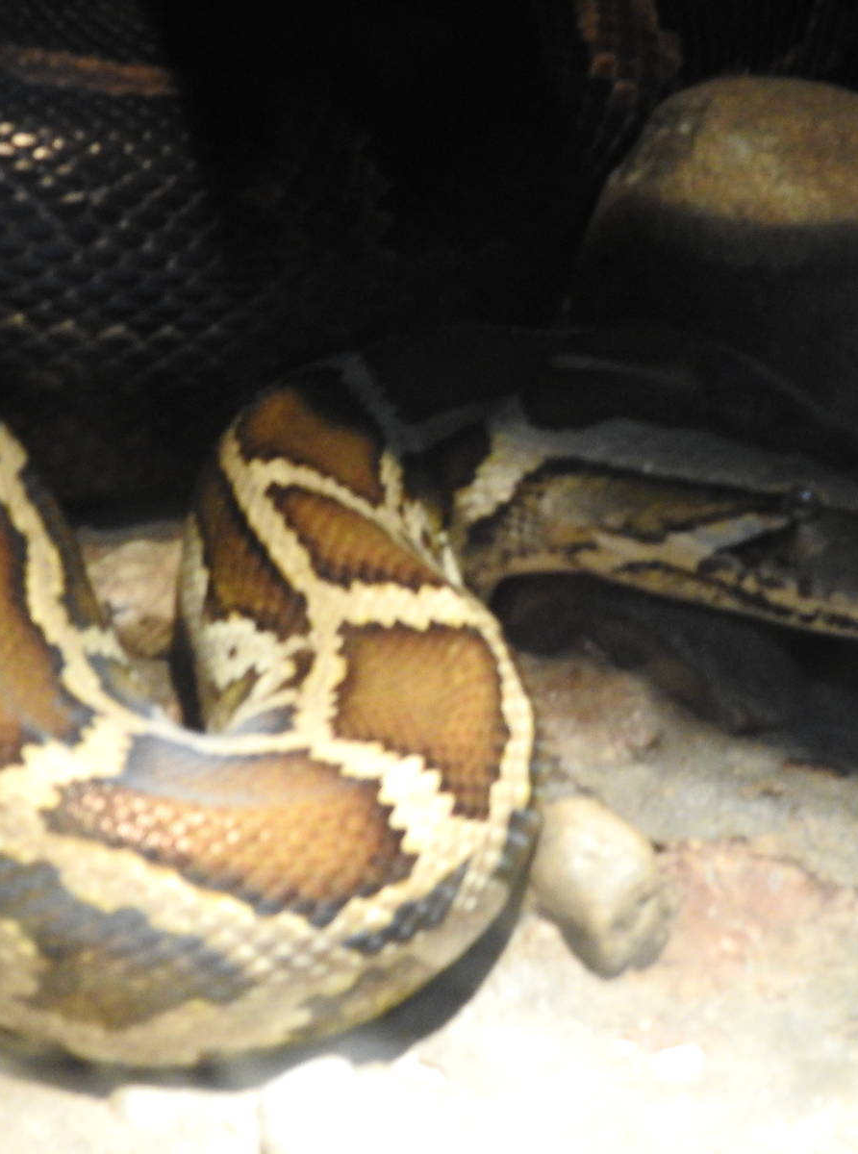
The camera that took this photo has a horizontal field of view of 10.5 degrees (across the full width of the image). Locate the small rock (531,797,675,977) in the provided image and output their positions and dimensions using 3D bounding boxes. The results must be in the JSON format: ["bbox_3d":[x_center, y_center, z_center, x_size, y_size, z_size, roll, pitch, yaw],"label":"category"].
[{"bbox_3d":[0.042,0.076,1.150,0.031,0.030,0.043,-12,35,-18],"label":"small rock"}]

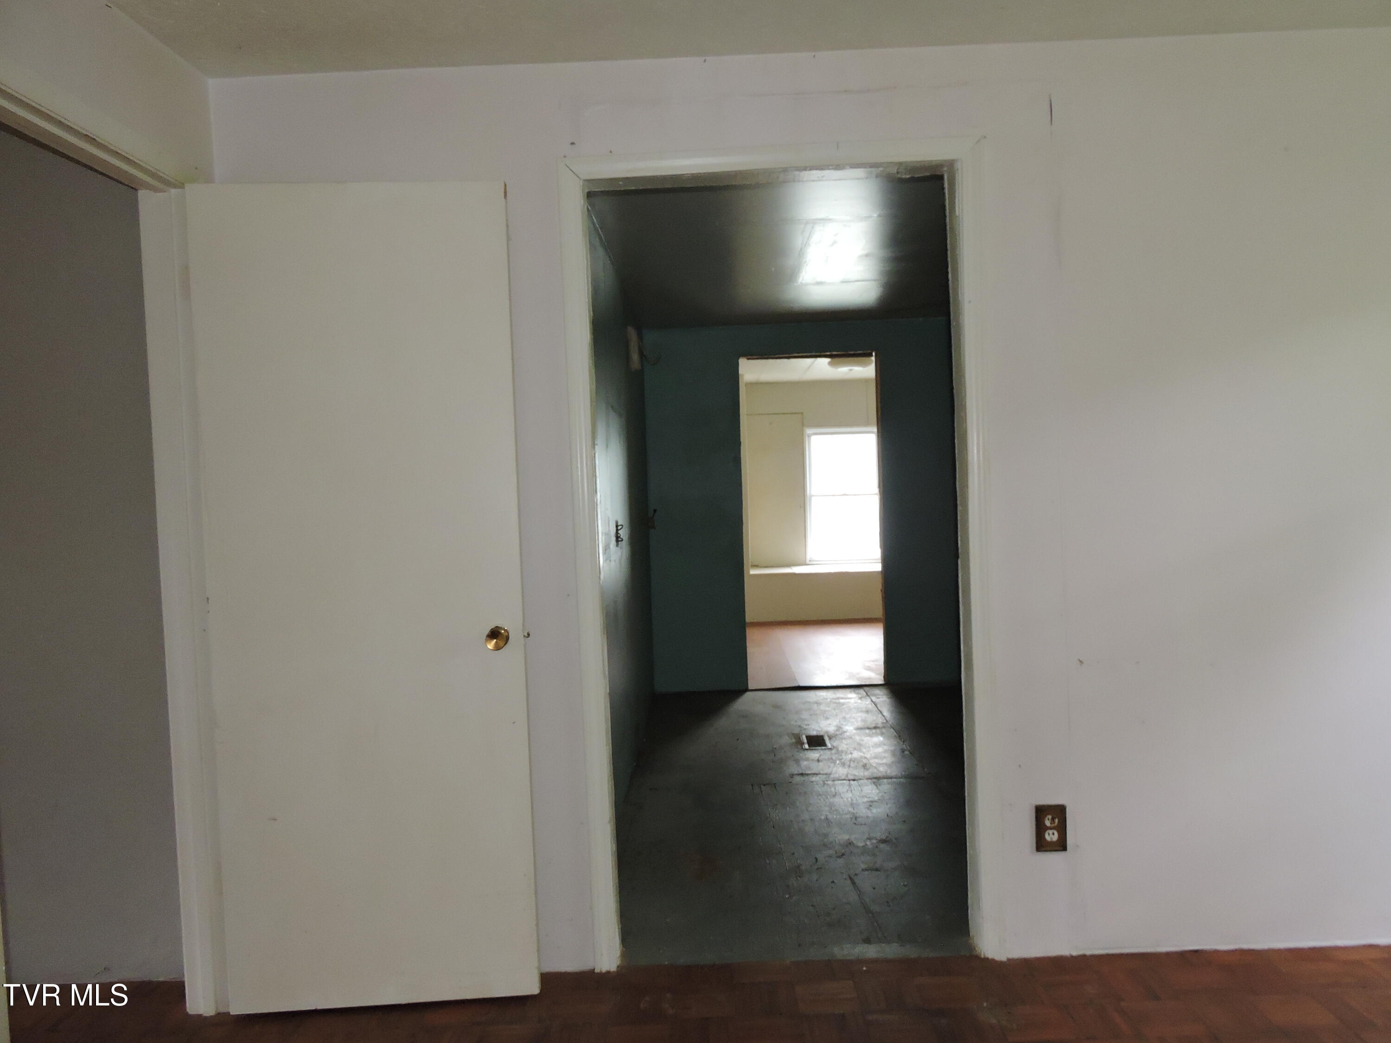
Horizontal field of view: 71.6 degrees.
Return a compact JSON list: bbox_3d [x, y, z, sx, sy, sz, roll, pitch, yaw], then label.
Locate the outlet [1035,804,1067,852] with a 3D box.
[{"bbox_3d":[0.918,0.792,2.486,0.078,0.119,0.015,-2,2,1],"label":"outlet"}]

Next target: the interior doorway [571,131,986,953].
[{"bbox_3d":[0.221,0.116,2.518,1.000,2.065,0.120,-2,2,1],"label":"interior doorway"}]

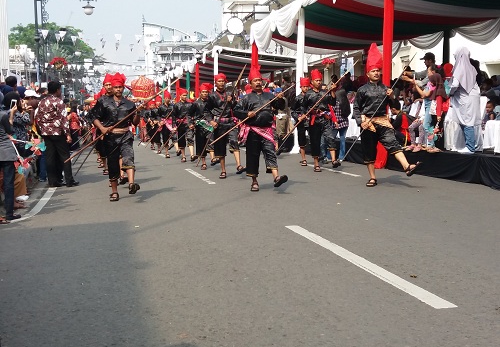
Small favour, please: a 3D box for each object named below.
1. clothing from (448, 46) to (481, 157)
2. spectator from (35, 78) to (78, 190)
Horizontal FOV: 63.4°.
[{"bbox_3d":[3.309,-1.100,6.250,0.470,1.600,0.370,-6,9,-37],"label":"clothing"},{"bbox_3d":[-3.069,-0.625,6.450,0.550,1.670,0.380,0,7,7],"label":"spectator"}]

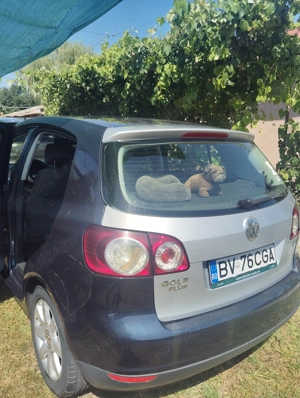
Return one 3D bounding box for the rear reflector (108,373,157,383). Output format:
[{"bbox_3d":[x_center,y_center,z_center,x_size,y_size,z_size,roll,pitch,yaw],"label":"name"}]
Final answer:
[{"bbox_3d":[-0.078,0.802,1.448,0.220,0.040,0.029,1,12,-3],"label":"rear reflector"}]

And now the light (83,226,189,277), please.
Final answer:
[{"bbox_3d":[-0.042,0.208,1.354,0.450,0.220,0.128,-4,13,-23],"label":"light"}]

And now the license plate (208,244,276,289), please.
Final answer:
[{"bbox_3d":[0.498,0.336,1.679,0.526,0.124,0.020,-7,2,-35],"label":"license plate"}]

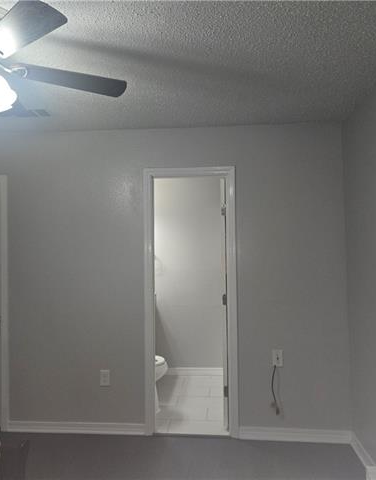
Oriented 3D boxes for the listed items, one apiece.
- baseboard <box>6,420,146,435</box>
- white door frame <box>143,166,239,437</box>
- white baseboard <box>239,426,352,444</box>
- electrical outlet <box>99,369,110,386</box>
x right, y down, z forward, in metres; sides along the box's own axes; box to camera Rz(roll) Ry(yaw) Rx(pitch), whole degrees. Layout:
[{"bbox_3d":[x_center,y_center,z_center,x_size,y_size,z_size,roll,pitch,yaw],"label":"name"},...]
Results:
[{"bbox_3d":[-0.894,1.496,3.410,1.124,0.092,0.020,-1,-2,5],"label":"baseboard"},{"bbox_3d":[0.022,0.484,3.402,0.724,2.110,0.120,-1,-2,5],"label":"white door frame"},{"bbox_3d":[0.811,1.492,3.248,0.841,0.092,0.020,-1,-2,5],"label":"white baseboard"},{"bbox_3d":[-0.660,1.101,3.399,0.076,0.121,0.014,-1,-2,5],"label":"electrical outlet"}]

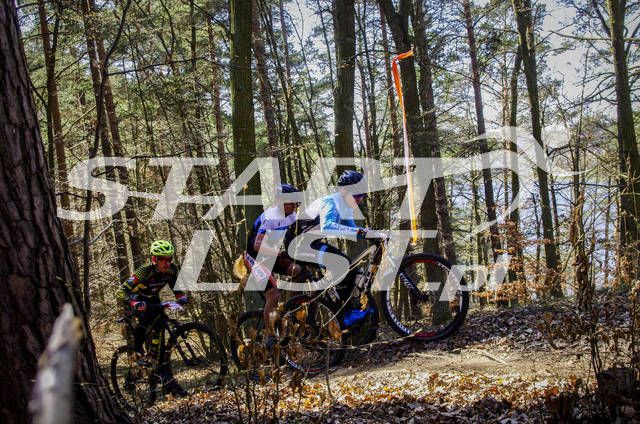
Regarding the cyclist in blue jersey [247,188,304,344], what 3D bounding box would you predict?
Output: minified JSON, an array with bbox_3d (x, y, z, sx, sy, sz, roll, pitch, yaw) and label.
[{"bbox_3d":[-0.368,0.492,7.800,0.740,1.500,0.500,-3,2,33],"label":"cyclist in blue jersey"}]

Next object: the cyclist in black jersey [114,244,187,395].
[{"bbox_3d":[-1.724,1.086,8.400,0.600,1.580,0.750,-6,3,-40],"label":"cyclist in black jersey"}]

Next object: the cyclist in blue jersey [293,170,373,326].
[{"bbox_3d":[0.126,0.318,7.100,0.740,1.360,0.500,-3,2,25],"label":"cyclist in blue jersey"}]

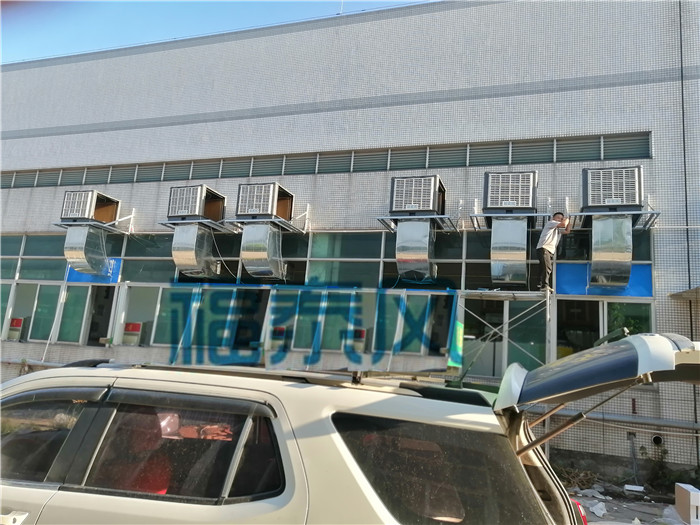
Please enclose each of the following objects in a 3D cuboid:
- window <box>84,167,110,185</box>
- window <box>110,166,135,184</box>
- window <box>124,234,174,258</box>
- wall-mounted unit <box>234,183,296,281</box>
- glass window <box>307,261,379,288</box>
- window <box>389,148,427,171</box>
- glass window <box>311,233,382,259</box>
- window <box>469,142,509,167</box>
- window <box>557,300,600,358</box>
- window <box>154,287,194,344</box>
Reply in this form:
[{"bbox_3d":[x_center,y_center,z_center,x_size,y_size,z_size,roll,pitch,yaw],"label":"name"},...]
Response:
[{"bbox_3d":[-7.709,-2.649,16.057,0.975,0.512,0.080,1,-10,18],"label":"window"},{"bbox_3d":[-6.792,-2.640,15.751,0.959,0.517,0.080,1,-10,18],"label":"window"},{"bbox_3d":[-5.831,-0.511,15.564,1.880,0.760,0.100,1,-11,19],"label":"window"},{"bbox_3d":[-2.190,-0.790,13.612,1.082,2.223,1.206,1,-11,19],"label":"wall-mounted unit"},{"bbox_3d":[-0.151,0.272,12.243,1.801,0.615,0.100,1,-10,18],"label":"glass window"},{"bbox_3d":[1.460,-2.614,13.287,0.976,0.635,0.080,1,-10,19],"label":"window"},{"bbox_3d":[-0.111,-0.411,13.036,1.919,0.697,0.080,1,-10,18],"label":"glass window"},{"bbox_3d":[3.307,-2.575,12.487,0.967,0.573,0.080,1,-11,19],"label":"window"},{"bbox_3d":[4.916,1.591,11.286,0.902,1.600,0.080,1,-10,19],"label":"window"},{"bbox_3d":[-4.511,1.397,13.472,1.080,1.458,0.100,1,-10,18],"label":"window"}]

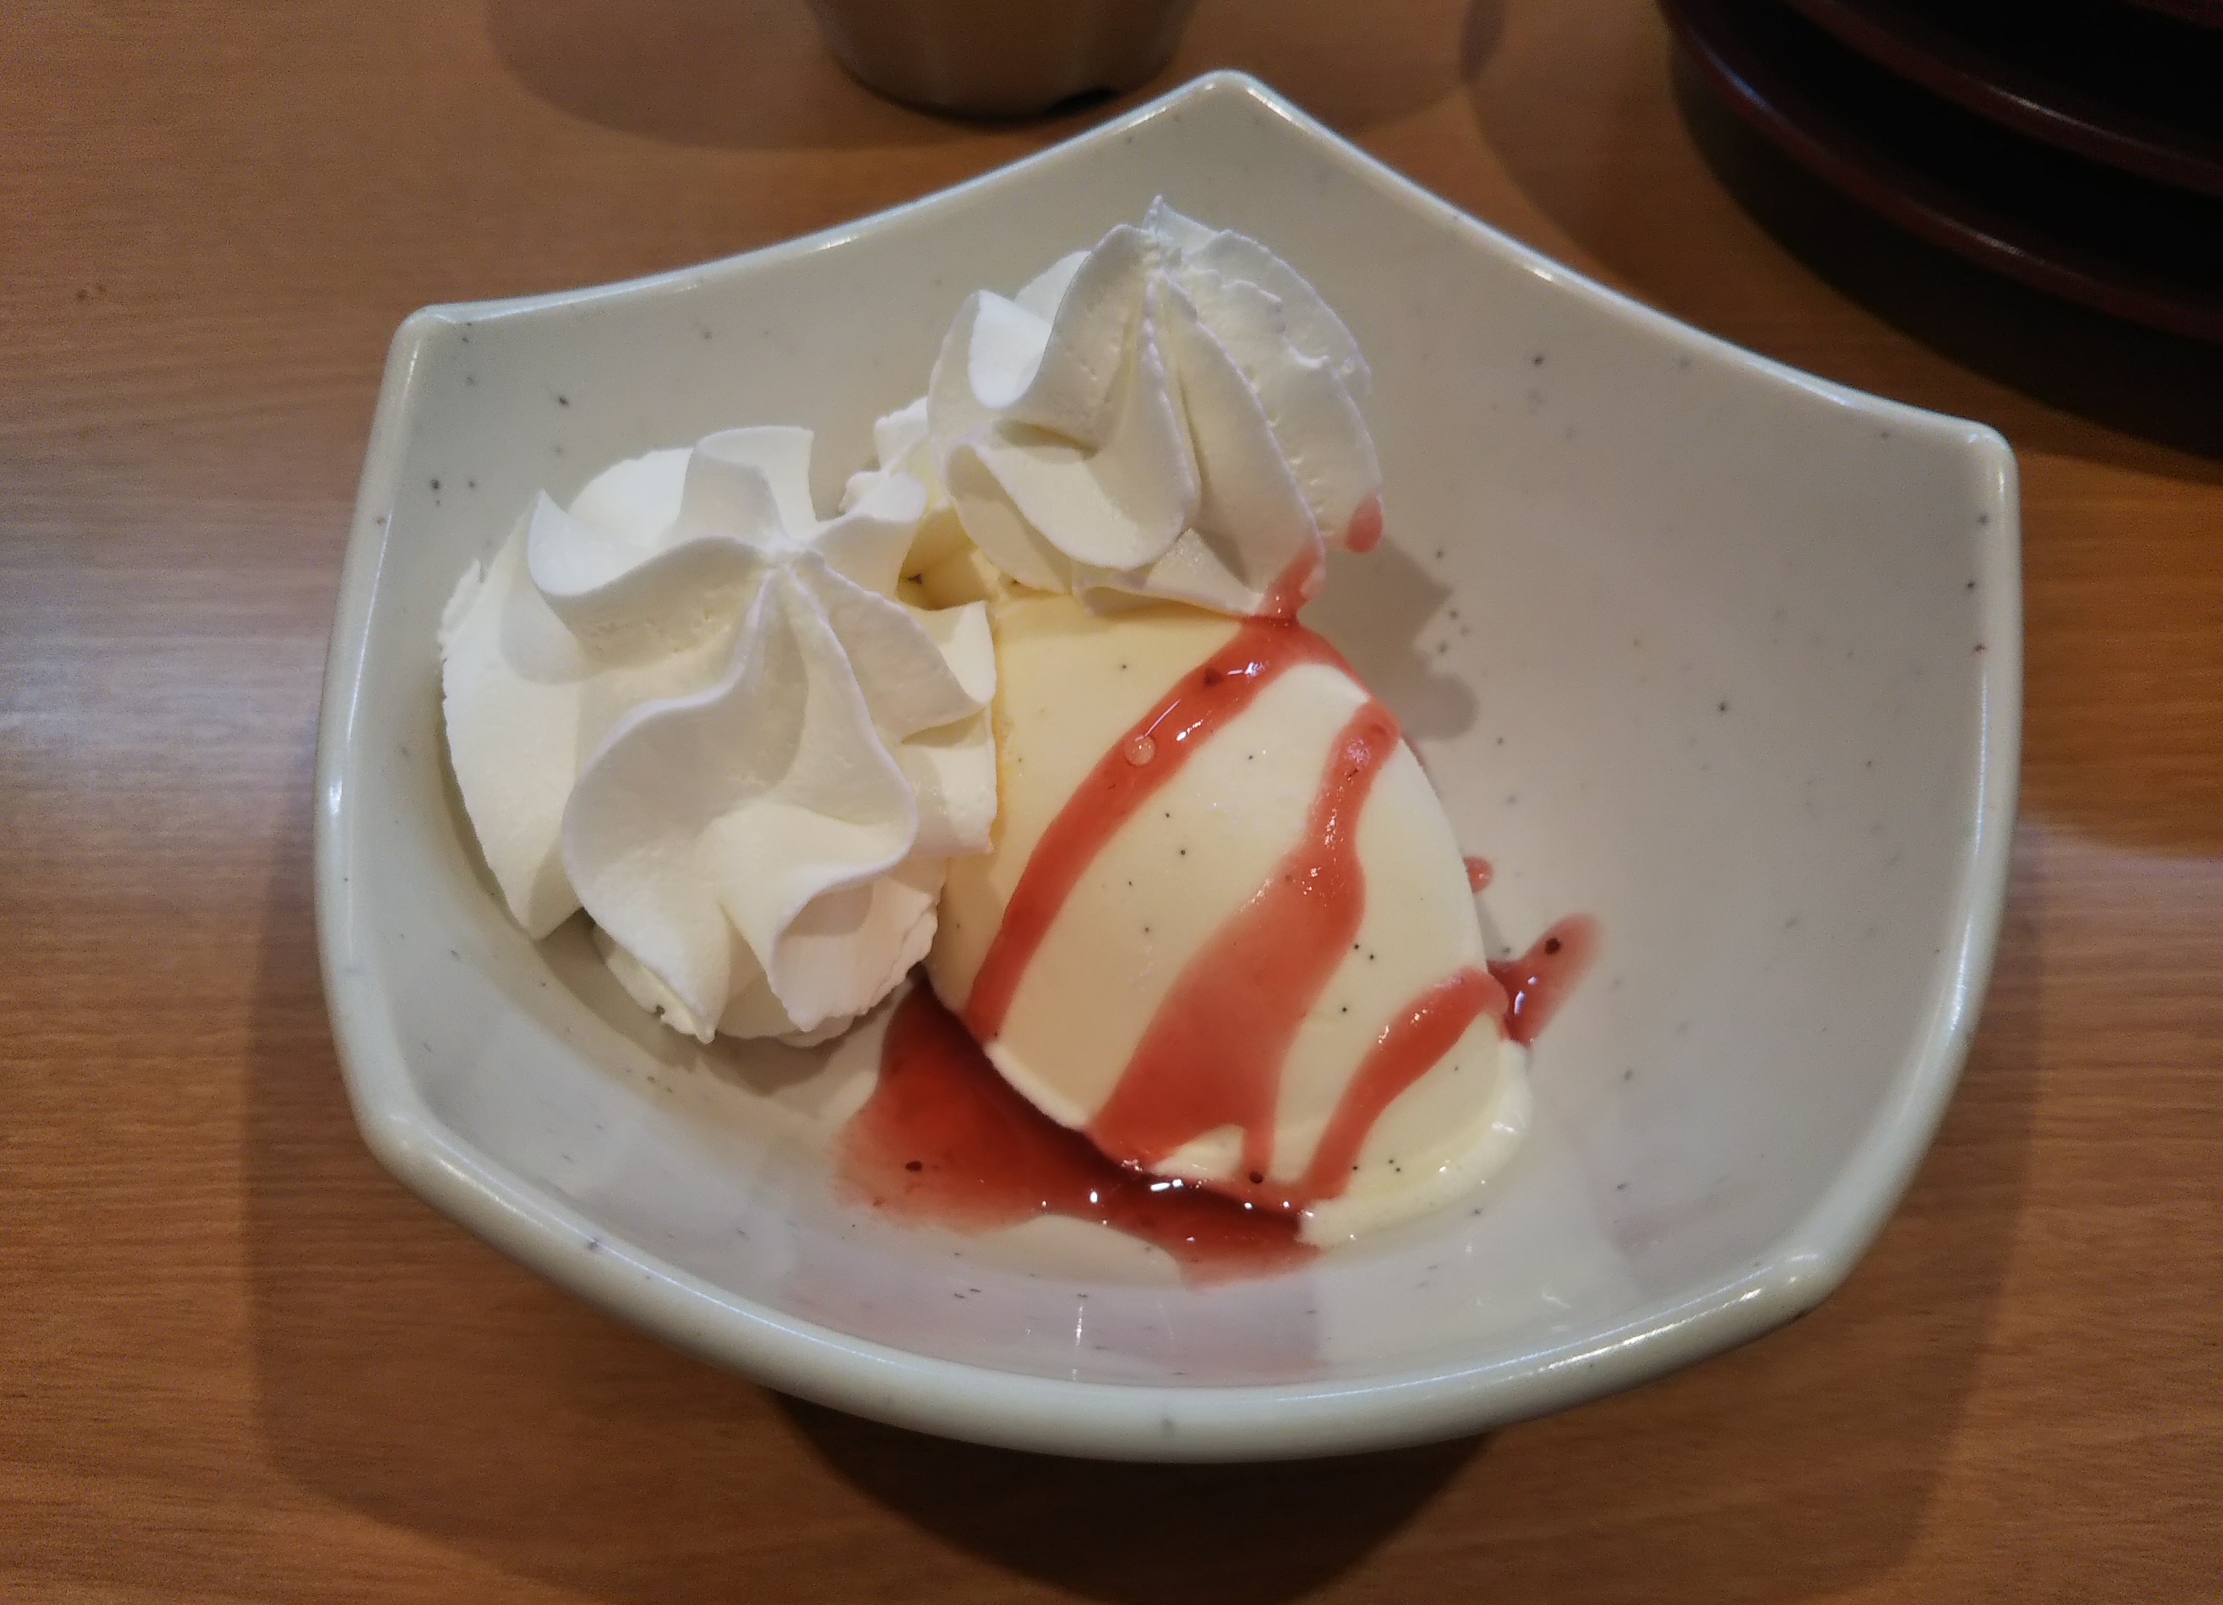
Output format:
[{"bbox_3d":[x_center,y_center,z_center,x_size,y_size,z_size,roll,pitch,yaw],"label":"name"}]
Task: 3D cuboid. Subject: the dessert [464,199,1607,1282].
[{"bbox_3d":[-0.008,-0.011,0.156,0.086,0.039,0.077,1,49,0],"label":"dessert"}]

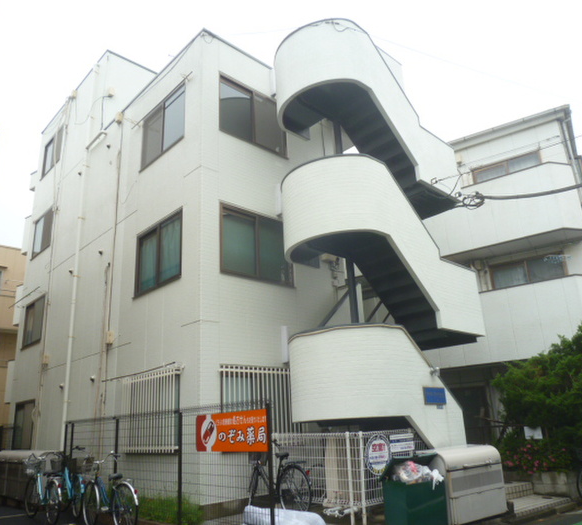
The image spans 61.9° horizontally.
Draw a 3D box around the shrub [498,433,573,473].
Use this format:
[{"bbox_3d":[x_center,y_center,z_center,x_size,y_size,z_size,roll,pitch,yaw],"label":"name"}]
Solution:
[{"bbox_3d":[4.381,3.371,8.735,0.800,0.660,1.200,13,-23,-43],"label":"shrub"}]

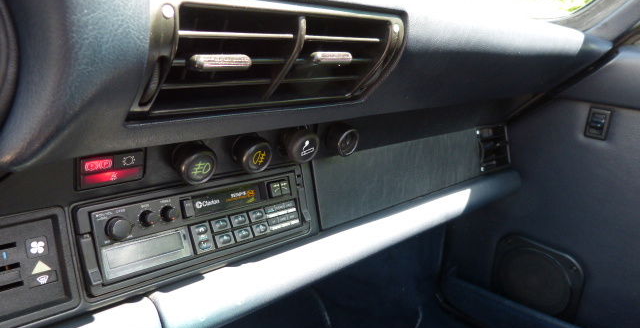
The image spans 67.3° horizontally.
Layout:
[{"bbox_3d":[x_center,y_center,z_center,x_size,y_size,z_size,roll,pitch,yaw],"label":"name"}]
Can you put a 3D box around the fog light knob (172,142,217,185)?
[{"bbox_3d":[-0.090,-0.001,0.345,0.027,0.027,0.019,-11,31,-40],"label":"fog light knob"}]

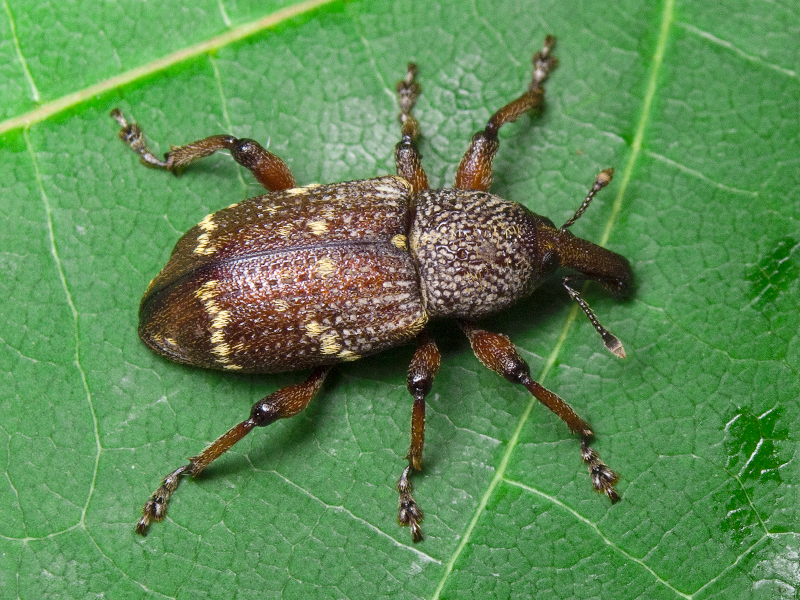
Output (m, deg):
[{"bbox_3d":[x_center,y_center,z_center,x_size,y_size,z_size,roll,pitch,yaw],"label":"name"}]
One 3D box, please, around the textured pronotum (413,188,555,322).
[{"bbox_3d":[0.002,-0.001,0.066,0.004,0.003,0.004,-4,66,2],"label":"textured pronotum"}]

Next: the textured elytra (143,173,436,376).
[{"bbox_3d":[-0.003,-0.001,0.066,0.008,0.003,0.005,-12,66,6],"label":"textured elytra"}]

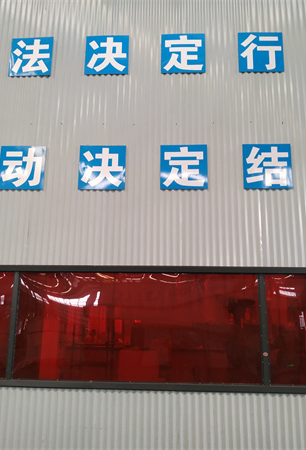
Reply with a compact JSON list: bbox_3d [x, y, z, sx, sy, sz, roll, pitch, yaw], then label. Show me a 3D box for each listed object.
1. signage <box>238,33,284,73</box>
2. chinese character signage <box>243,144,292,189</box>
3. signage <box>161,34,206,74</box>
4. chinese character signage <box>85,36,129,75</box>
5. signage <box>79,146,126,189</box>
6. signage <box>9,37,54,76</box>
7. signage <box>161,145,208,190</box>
[{"bbox_3d":[1.222,-1.959,4.729,0.505,0.505,0.025,0,-13,3],"label":"signage"},{"bbox_3d":[1.210,-0.620,4.416,0.505,0.505,0.025,0,-13,3],"label":"chinese character signage"},{"bbox_3d":[0.346,-1.963,4.778,0.505,0.505,0.025,0,-13,3],"label":"signage"},{"bbox_3d":[-0.531,-1.967,4.828,0.505,0.505,0.025,0,-13,3],"label":"chinese character signage"},{"bbox_3d":[-0.548,-0.621,4.513,0.505,0.505,0.025,0,-13,3],"label":"signage"},{"bbox_3d":[-1.425,-1.965,4.877,0.505,0.505,0.025,0,-13,3],"label":"signage"},{"bbox_3d":[0.330,-0.622,4.465,0.505,0.505,0.025,0,-13,3],"label":"signage"}]

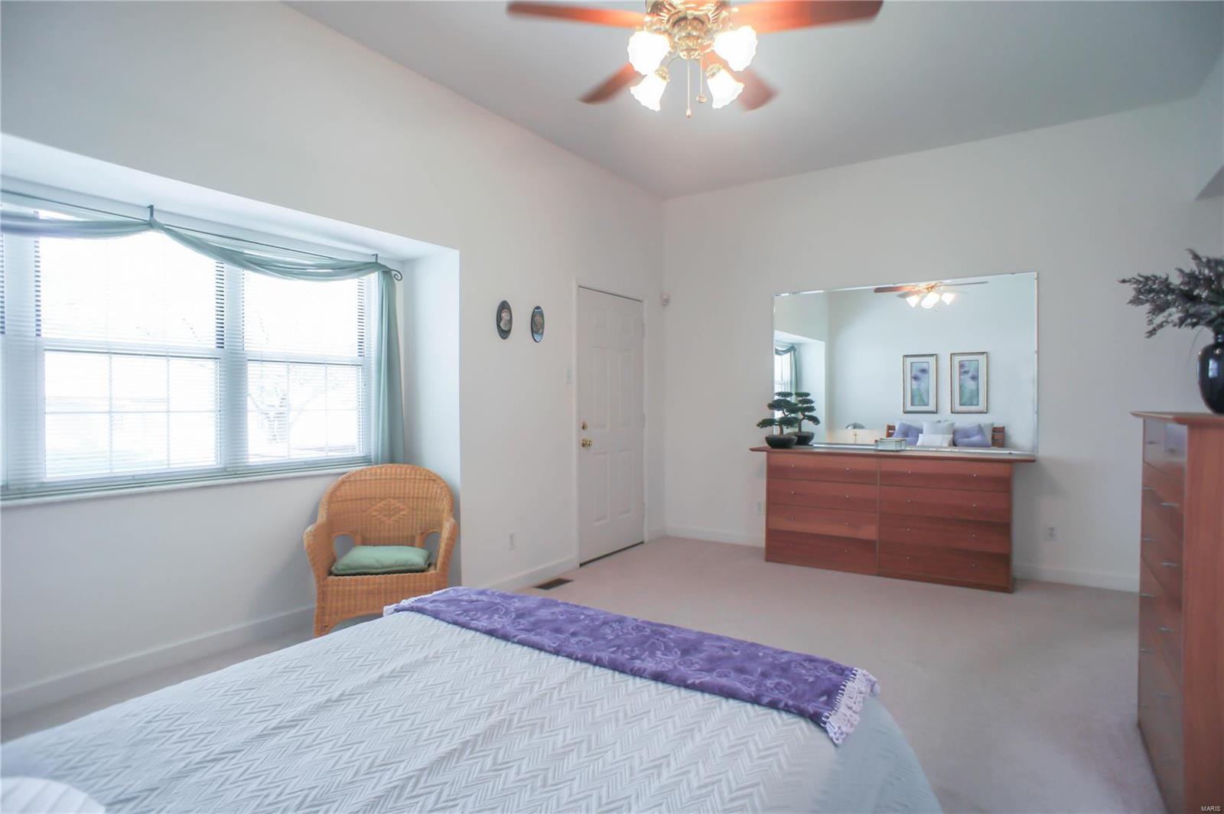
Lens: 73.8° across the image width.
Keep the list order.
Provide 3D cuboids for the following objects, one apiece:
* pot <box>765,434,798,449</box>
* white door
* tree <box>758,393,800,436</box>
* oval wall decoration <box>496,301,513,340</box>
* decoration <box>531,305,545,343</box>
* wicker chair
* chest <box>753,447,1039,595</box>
[{"bbox_3d":[1.300,0.272,6.240,0.245,0.090,0.240,0,0,0],"label":"pot"},{"bbox_3d":[0.012,0.130,6.300,0.060,2.010,1.000,0,0,28],"label":"white door"},{"bbox_3d":[1.278,0.057,6.240,0.300,0.330,0.250,0,0,36],"label":"tree"},{"bbox_3d":[-0.657,-0.533,5.000,0.025,0.242,0.165,0,0,28],"label":"oval wall decoration"},{"bbox_3d":[-0.483,-0.541,5.335,0.025,0.240,0.155,0,0,28],"label":"decoration"},{"bbox_3d":[-1.210,0.735,4.370,0.745,0.860,0.650,0,0,-13],"label":"wicker chair"},{"bbox_3d":[1.935,0.730,5.660,1.870,0.825,0.510,0,0,36],"label":"chest"}]

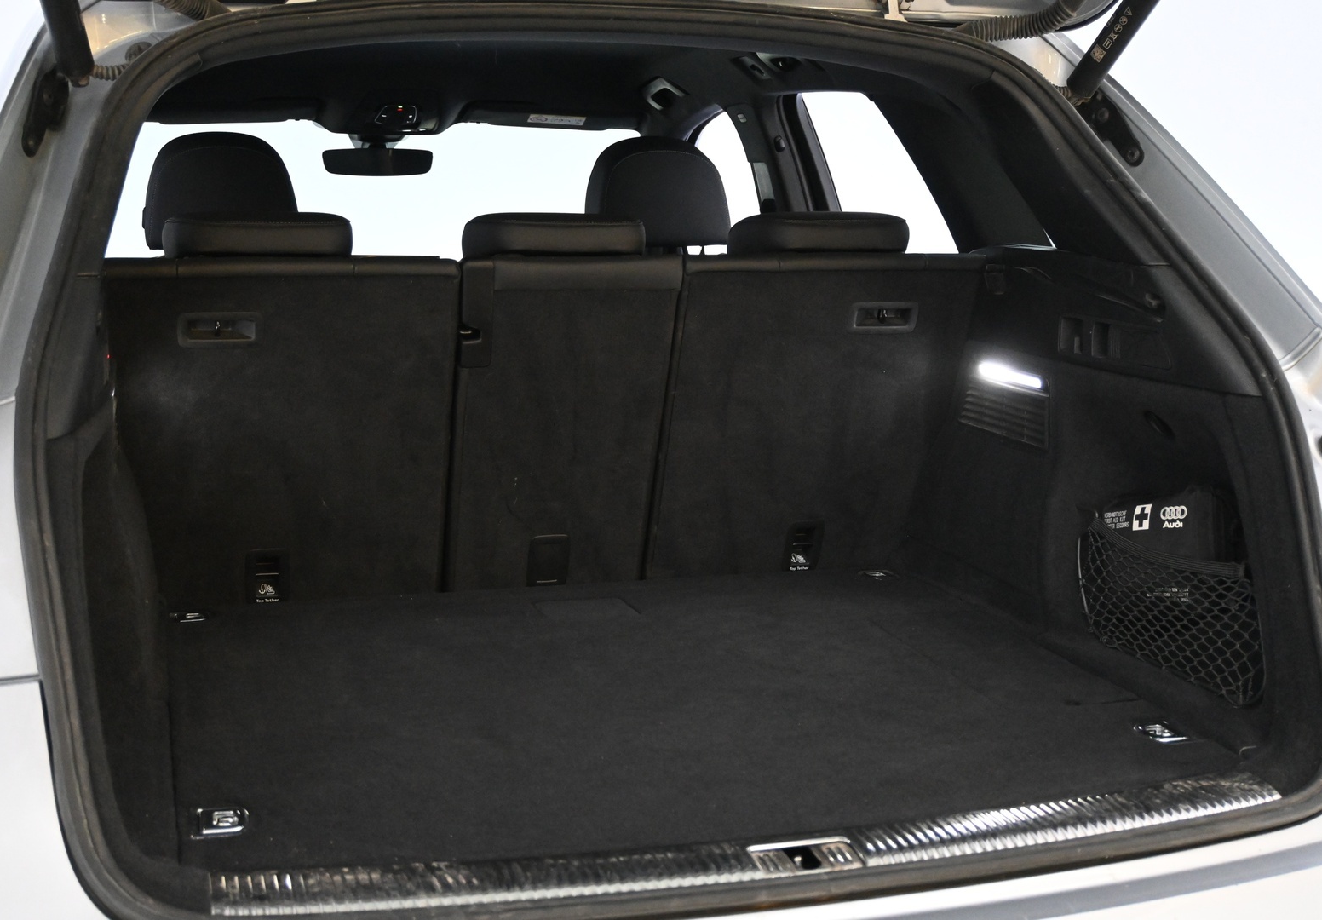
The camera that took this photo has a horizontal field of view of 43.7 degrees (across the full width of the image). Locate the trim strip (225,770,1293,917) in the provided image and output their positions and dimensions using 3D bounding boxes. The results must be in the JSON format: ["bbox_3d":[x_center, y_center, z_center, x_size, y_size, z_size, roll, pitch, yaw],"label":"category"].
[{"bbox_3d":[0.120,0.330,1.411,0.975,0.030,0.130,-2,10,-17],"label":"trim strip"}]

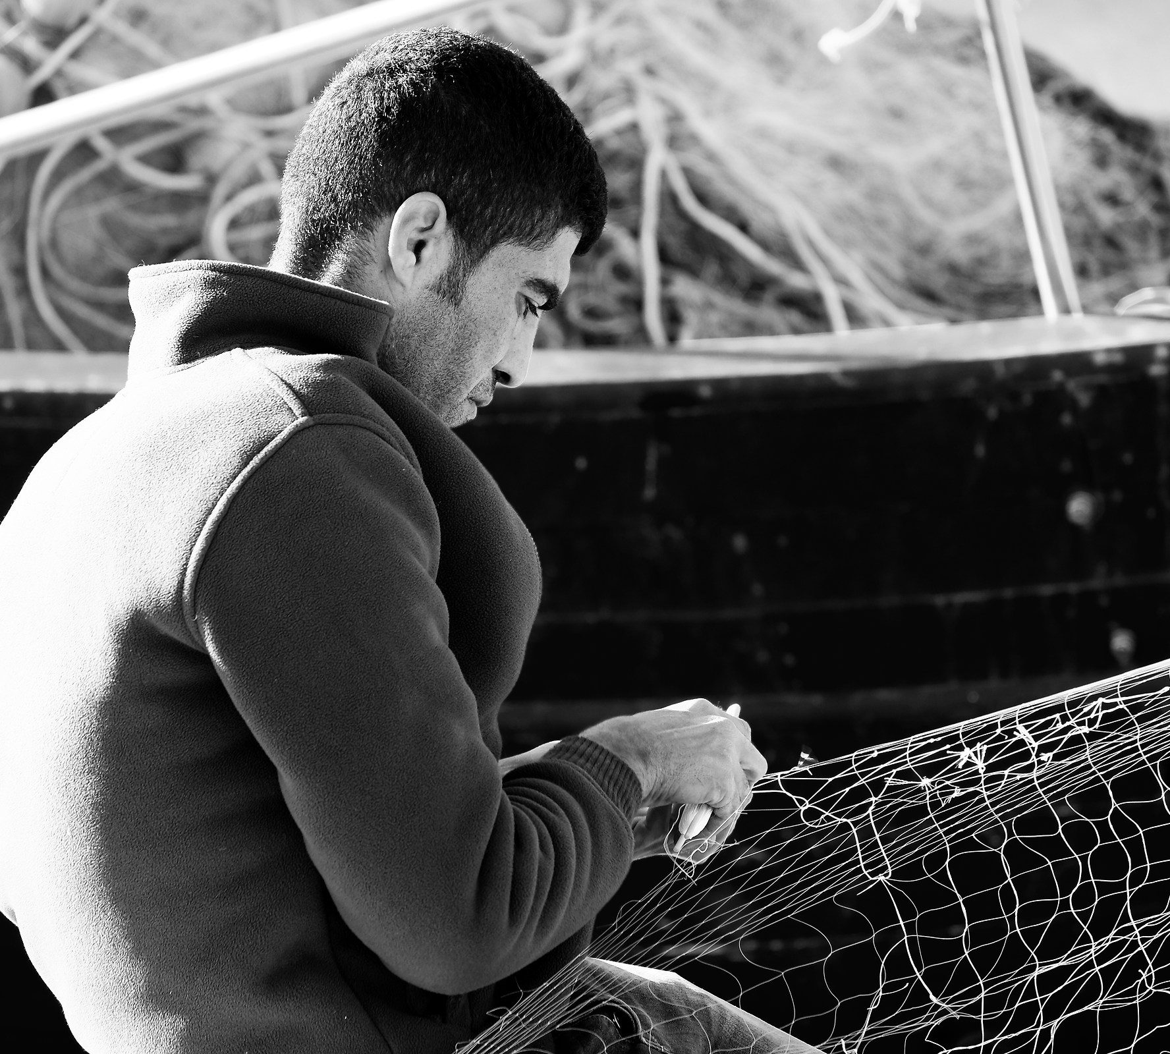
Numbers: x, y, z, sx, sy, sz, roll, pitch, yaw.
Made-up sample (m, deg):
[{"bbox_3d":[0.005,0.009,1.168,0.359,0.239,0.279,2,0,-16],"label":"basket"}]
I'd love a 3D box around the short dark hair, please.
[{"bbox_3d":[-0.091,-0.223,7.400,0.208,0.200,0.168,30,-8,-14],"label":"short dark hair"}]

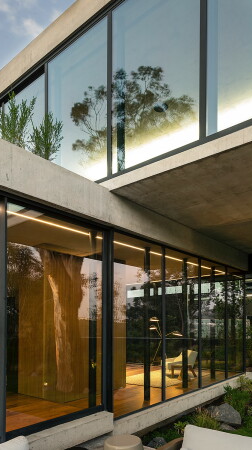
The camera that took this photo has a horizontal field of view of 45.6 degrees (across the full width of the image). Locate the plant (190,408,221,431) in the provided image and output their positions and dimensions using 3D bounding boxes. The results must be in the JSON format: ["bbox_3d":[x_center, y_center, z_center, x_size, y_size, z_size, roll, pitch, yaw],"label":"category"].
[{"bbox_3d":[1.365,3.348,5.150,0.480,0.380,0.440,0,-8,0],"label":"plant"}]

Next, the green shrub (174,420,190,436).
[{"bbox_3d":[0.942,3.397,5.000,0.260,0.260,0.260,0,-8,0],"label":"green shrub"}]

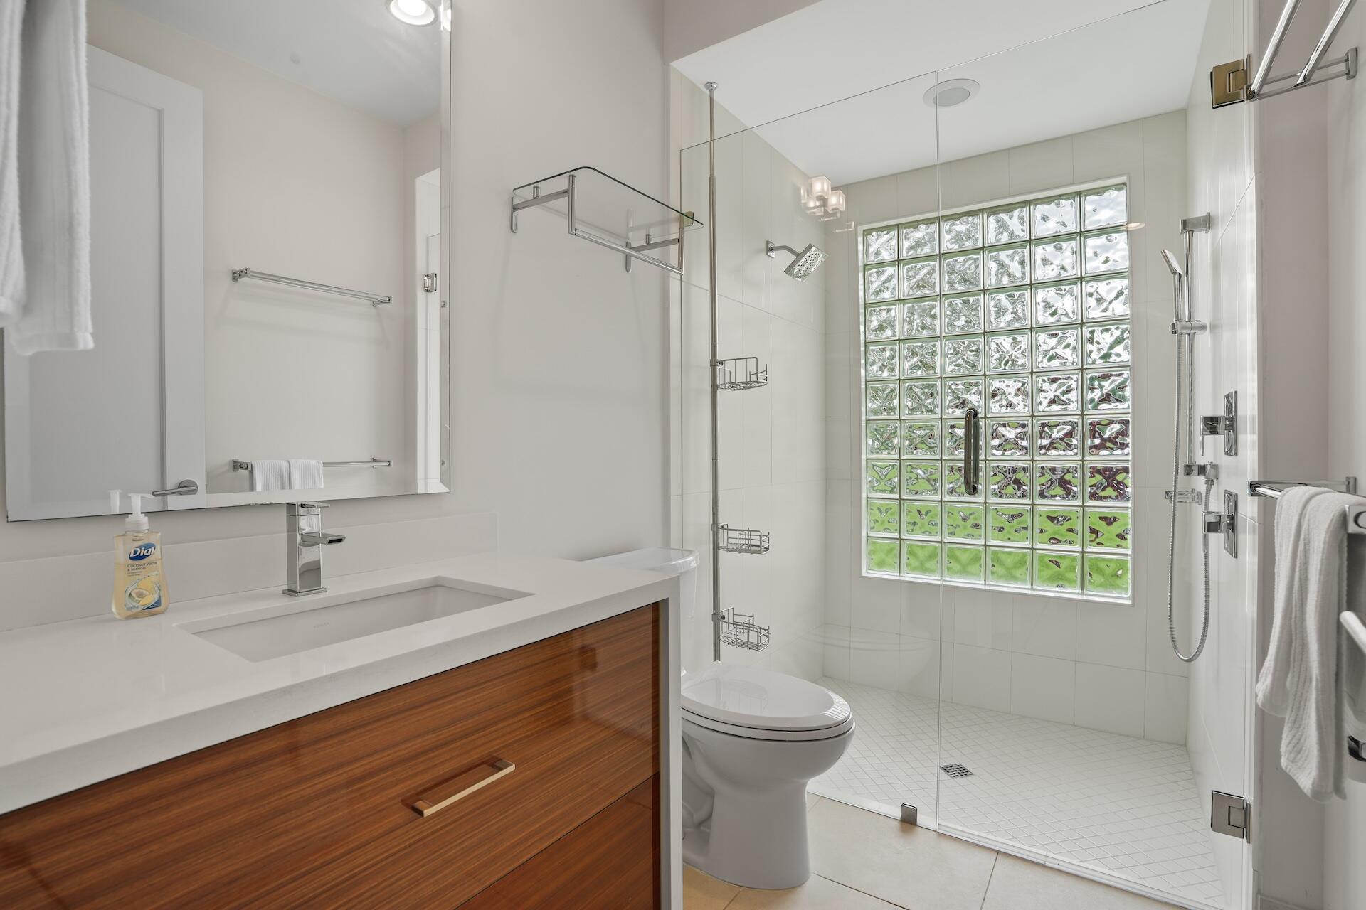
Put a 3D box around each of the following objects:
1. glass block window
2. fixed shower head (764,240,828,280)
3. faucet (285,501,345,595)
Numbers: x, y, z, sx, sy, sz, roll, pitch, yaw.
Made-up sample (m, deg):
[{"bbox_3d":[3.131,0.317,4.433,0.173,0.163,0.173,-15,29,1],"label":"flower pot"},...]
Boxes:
[{"bbox_3d":[1.449,-0.275,2.929,1.144,1.825,0.090,0,1,34],"label":"glass block window"},{"bbox_3d":[0.503,-0.879,2.707,0.248,0.186,0.152,0,1,35],"label":"fixed shower head"},{"bbox_3d":[-0.660,0.172,1.091,0.137,0.163,0.050,0,1,36],"label":"faucet"}]

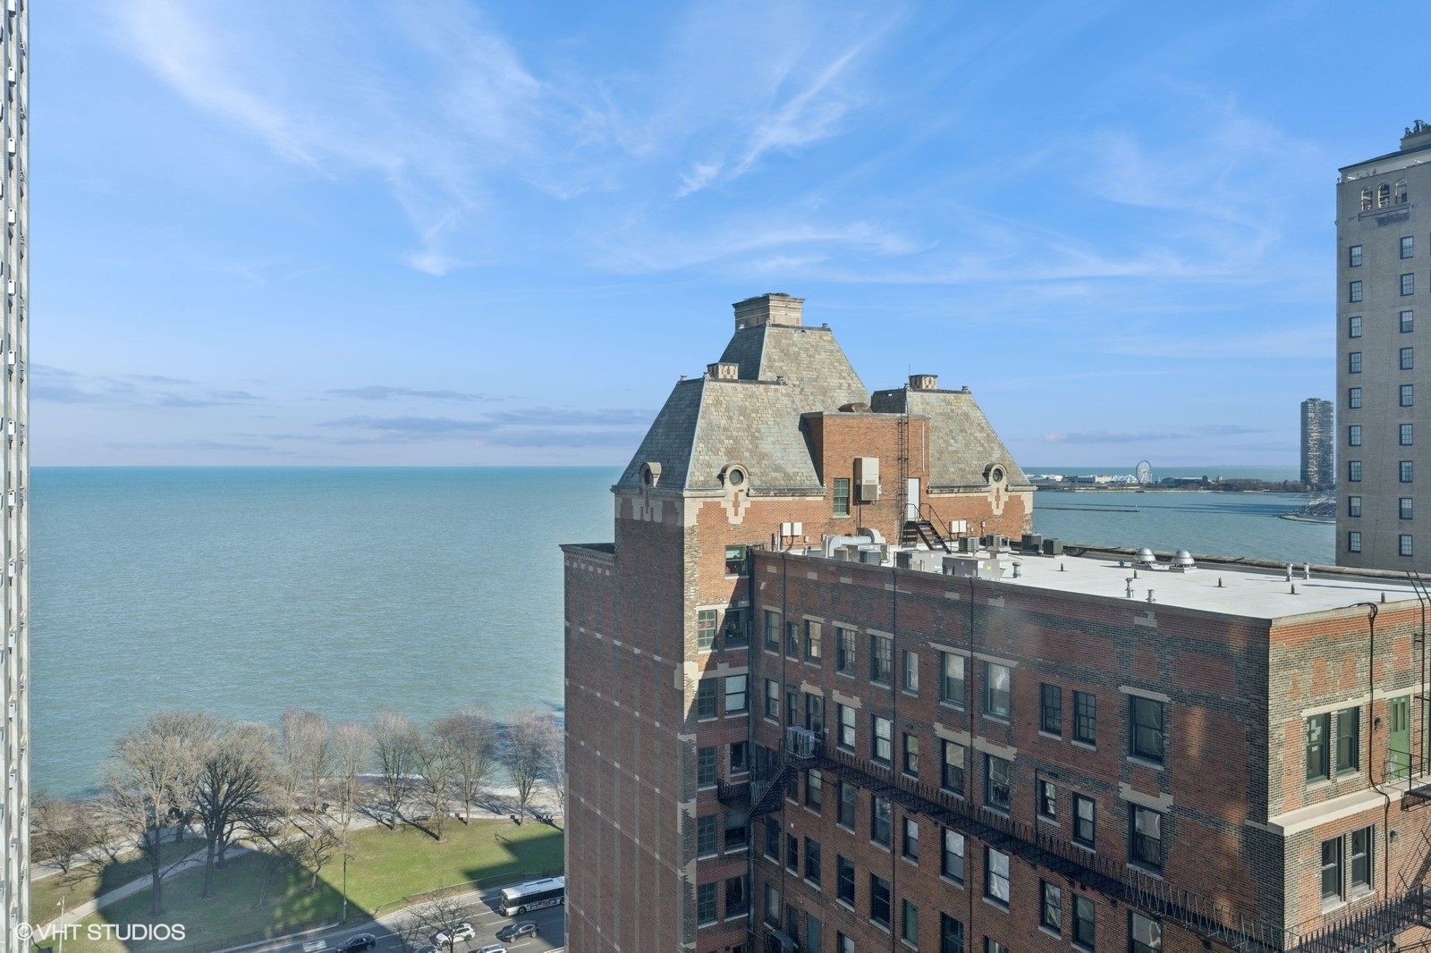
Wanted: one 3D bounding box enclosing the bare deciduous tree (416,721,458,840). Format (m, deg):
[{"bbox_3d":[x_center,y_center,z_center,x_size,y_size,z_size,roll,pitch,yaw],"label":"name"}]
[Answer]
[{"bbox_3d":[-45.668,50.114,162.842,6.969,19.289,6.760,0,1,0],"label":"bare deciduous tree"}]

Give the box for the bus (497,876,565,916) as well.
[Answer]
[{"bbox_3d":[-23.776,58.535,139.163,12.200,3.100,2.570,0,1,-29],"label":"bus"}]

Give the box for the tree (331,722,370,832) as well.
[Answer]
[{"bbox_3d":[-59.968,50.169,163.326,6.622,19.165,6.423,0,1,0],"label":"tree"}]

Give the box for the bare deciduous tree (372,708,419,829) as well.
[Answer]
[{"bbox_3d":[-50.645,46.303,157.104,7.372,19.162,7.372,0,1,0],"label":"bare deciduous tree"}]

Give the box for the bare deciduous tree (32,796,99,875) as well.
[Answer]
[{"bbox_3d":[-92.093,50.691,140.835,9.223,10.825,9.223,0,1,0],"label":"bare deciduous tree"}]

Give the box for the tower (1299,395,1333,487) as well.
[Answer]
[{"bbox_3d":[1301.953,-70.518,2150.000,62.000,197.000,60.000,0,1,31],"label":"tower"}]

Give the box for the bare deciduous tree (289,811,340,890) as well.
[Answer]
[{"bbox_3d":[-58.264,54.675,144.142,7.790,10.683,7.556,0,1,0],"label":"bare deciduous tree"}]

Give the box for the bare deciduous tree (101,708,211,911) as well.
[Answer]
[{"bbox_3d":[-76.543,46.931,135.849,14.849,26.398,14.404,0,1,0],"label":"bare deciduous tree"}]

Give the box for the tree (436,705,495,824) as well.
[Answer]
[{"bbox_3d":[-39.693,46.249,159.045,8.505,19.218,8.505,0,1,0],"label":"tree"}]

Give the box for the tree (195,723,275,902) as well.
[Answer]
[{"bbox_3d":[-65.495,44.586,132.762,10.865,23.252,10.865,0,1,0],"label":"tree"}]

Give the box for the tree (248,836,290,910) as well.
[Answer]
[{"bbox_3d":[-62.545,55.397,138.706,6.091,9.389,5.908,0,1,0],"label":"tree"}]

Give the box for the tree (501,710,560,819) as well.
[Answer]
[{"bbox_3d":[-30.054,46.608,159.049,9.026,18.500,9.026,0,1,0],"label":"tree"}]

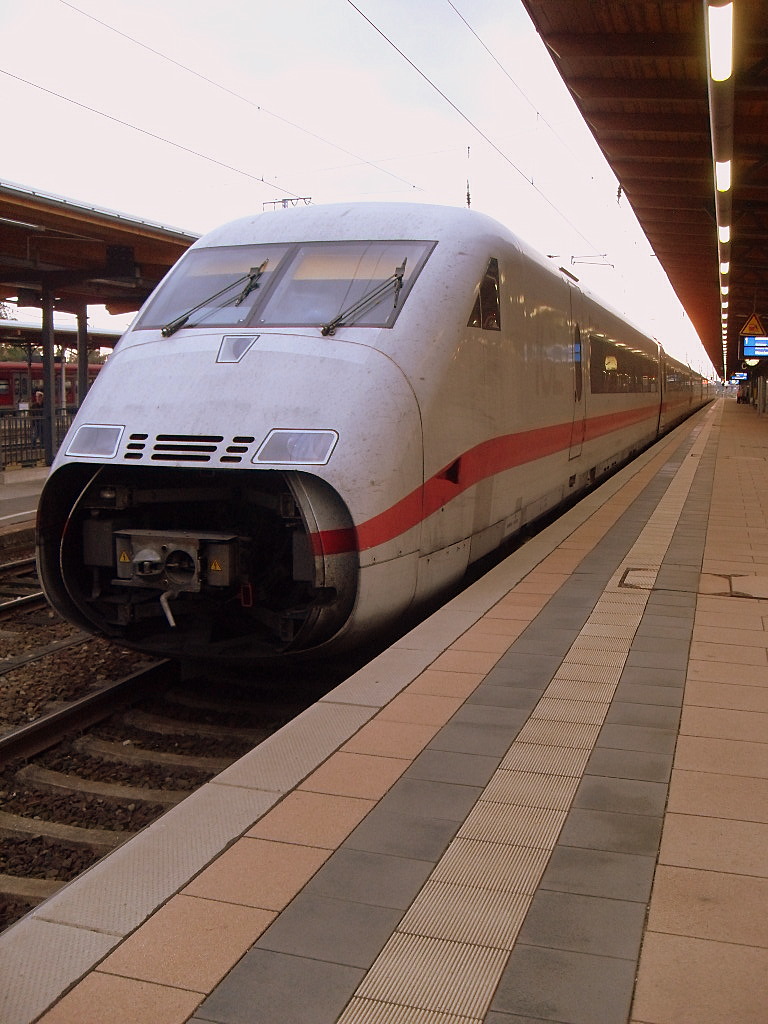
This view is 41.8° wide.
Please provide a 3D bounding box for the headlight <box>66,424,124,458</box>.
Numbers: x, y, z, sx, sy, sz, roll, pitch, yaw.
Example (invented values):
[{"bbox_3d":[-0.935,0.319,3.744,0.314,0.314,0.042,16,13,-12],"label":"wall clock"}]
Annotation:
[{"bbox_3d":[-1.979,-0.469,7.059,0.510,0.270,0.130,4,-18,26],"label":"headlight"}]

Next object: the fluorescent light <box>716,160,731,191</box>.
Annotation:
[{"bbox_3d":[3.684,-3.664,10.882,0.140,0.130,1.575,3,7,19],"label":"fluorescent light"}]

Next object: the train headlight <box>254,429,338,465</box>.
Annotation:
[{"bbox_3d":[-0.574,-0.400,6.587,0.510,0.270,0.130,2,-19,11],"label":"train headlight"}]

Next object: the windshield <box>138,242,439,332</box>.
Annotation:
[{"bbox_3d":[-0.817,-1.804,7.992,2.251,0.200,1.399,3,44,19],"label":"windshield"}]

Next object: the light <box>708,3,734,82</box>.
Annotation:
[{"bbox_3d":[2.259,-3.153,6.716,0.140,0.130,1.530,3,7,19],"label":"light"}]

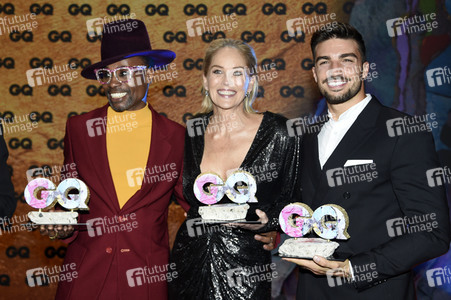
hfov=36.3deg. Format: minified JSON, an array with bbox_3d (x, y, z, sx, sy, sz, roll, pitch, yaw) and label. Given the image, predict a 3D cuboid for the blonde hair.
[{"bbox_3d":[0.013,-0.241,2.250,0.185,0.245,0.210,3,-3,4],"label":"blonde hair"}]

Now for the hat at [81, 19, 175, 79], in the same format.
[{"bbox_3d":[-0.335,-0.348,2.310,0.300,0.165,0.335,-9,-2,21],"label":"hat"}]

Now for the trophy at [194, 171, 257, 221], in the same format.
[{"bbox_3d":[0.001,0.131,1.970,0.175,0.140,0.060,-2,5,0],"label":"trophy"}]

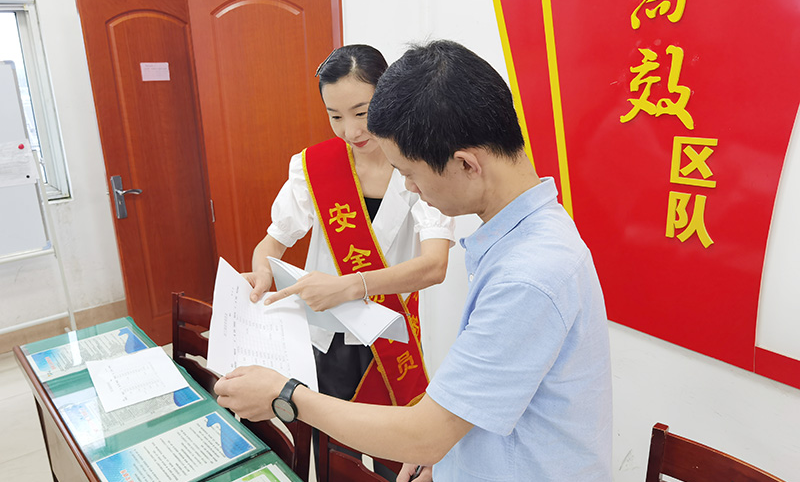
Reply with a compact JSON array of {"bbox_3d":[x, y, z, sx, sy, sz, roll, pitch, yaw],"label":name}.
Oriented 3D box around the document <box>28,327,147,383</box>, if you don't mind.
[{"bbox_3d":[-0.958,0.343,1.853,0.297,0.005,0.210,-16,22,-39],"label":"document"}]

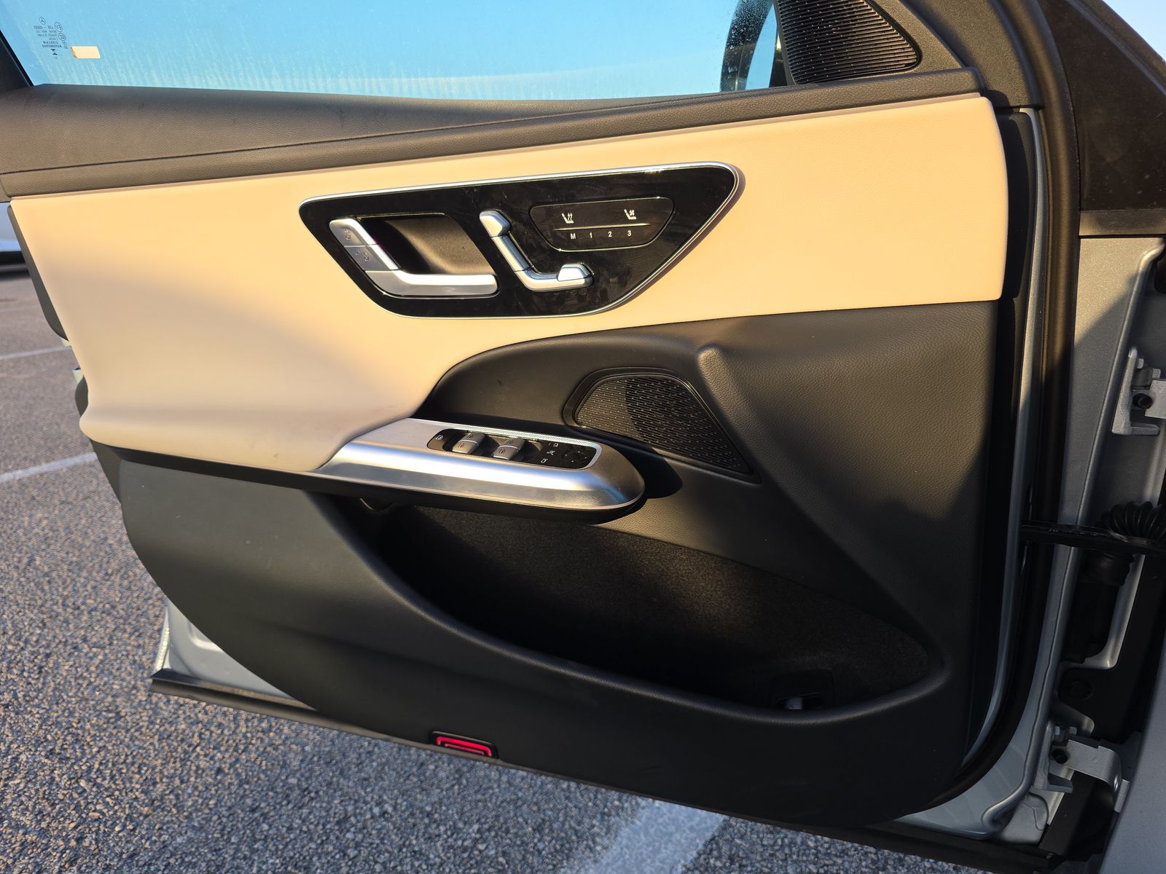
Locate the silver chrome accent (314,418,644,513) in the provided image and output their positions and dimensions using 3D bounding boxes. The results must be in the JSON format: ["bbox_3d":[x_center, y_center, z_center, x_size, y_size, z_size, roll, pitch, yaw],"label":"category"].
[{"bbox_3d":[-0.093,0.024,0.711,0.318,0.047,0.093,5,17,16],"label":"silver chrome accent"}]

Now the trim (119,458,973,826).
[{"bbox_3d":[-0.098,0.206,0.810,0.913,0.350,0.105,5,17,16],"label":"trim"}]

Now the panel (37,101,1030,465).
[{"bbox_3d":[-0.169,-0.129,0.718,1.023,0.325,0.125,5,17,16],"label":"panel"}]

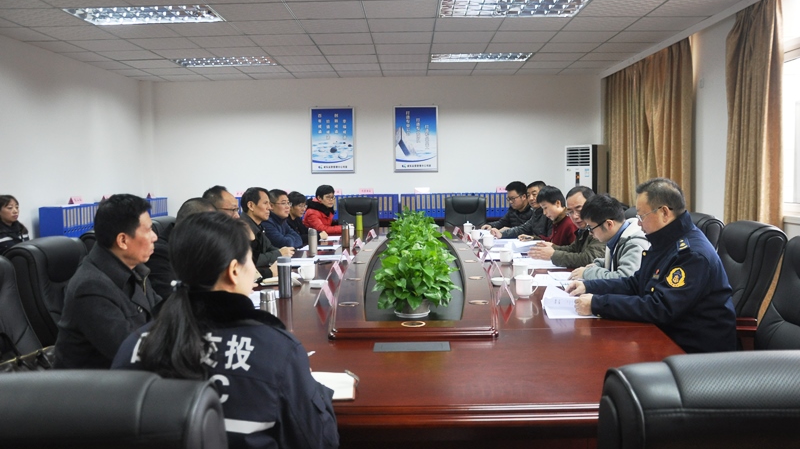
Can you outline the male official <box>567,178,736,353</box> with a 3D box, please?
[{"bbox_3d":[1.081,0.472,2.553,0.680,1.330,0.550,0,5,6],"label":"male official"}]

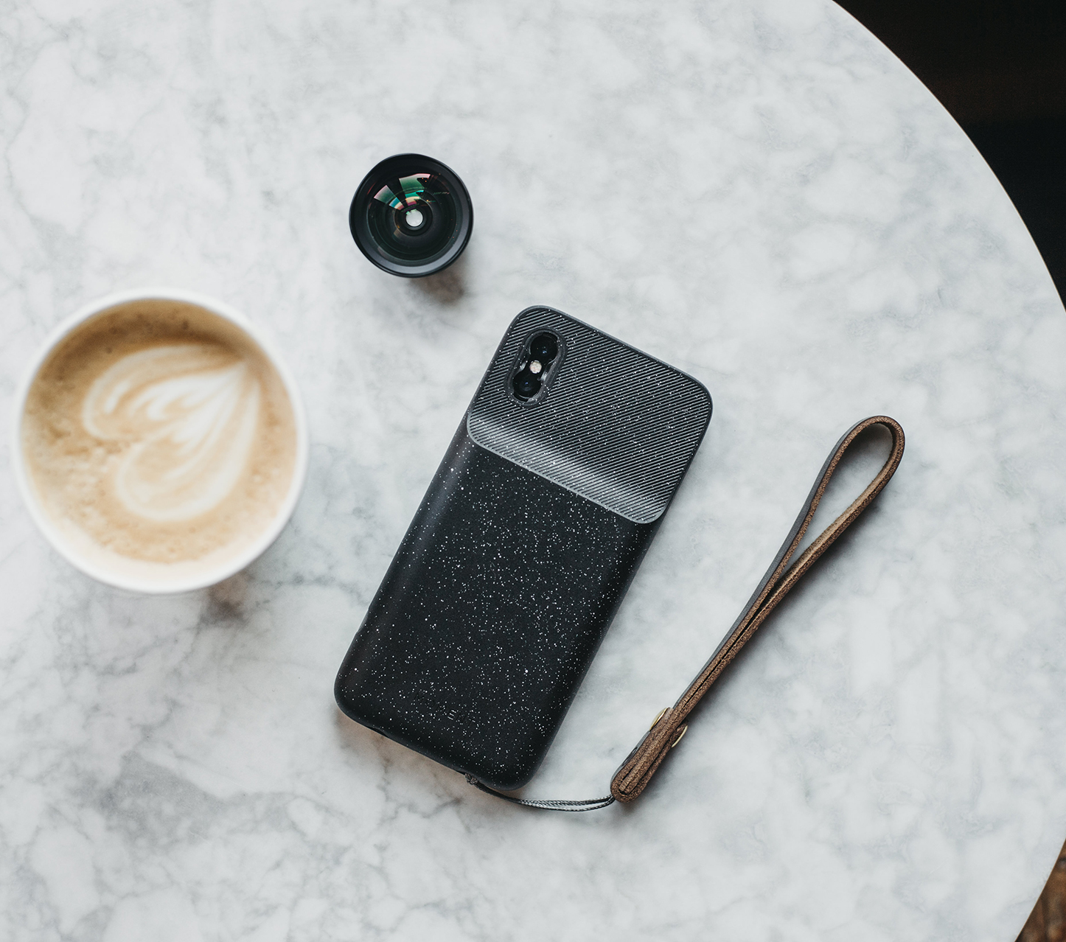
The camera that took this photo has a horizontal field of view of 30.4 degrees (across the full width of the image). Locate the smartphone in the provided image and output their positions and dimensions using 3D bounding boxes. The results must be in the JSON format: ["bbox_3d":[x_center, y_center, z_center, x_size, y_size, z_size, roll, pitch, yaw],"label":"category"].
[{"bbox_3d":[-0.003,0.027,0.662,0.076,0.017,0.155,26,93,-2],"label":"smartphone"}]

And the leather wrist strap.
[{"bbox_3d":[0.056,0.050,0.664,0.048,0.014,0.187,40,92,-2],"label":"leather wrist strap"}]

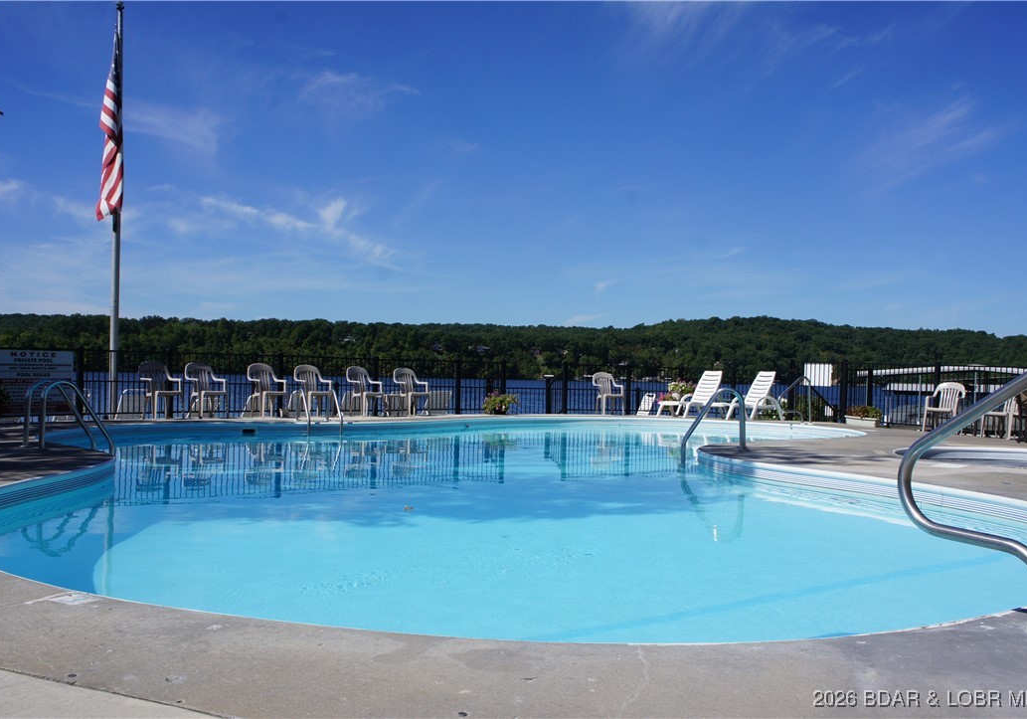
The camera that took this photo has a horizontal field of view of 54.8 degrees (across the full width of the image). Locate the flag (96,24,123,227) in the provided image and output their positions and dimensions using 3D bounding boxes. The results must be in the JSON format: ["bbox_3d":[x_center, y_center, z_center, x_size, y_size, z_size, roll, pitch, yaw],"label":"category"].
[{"bbox_3d":[-6.510,-3.830,15.950,0.420,3.150,0.270,2,-1,-22],"label":"flag"}]

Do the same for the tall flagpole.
[{"bbox_3d":[-6.385,-2.387,15.950,0.130,6.700,0.130,1,-1,0],"label":"tall flagpole"}]

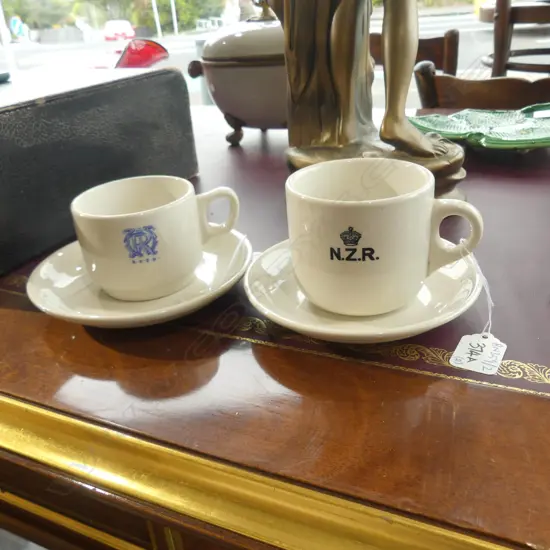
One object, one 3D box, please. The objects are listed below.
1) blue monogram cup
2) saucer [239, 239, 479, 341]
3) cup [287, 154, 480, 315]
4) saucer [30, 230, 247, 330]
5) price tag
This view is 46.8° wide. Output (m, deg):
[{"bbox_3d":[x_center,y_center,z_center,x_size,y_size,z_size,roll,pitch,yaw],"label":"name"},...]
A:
[{"bbox_3d":[-0.076,-0.028,0.435,0.110,0.063,0.079,-11,27,-10],"label":"blue monogram cup"},{"bbox_3d":[0.055,0.008,0.404,0.146,0.023,0.146,-5,27,2],"label":"saucer"},{"bbox_3d":[0.066,-0.024,0.385,0.115,0.073,0.084,0,28,11],"label":"cup"},{"bbox_3d":[-0.091,0.002,0.445,0.153,0.023,0.153,-5,27,2],"label":"saucer"},{"bbox_3d":[0.113,0.041,0.350,0.024,0.002,0.037,9,31,27],"label":"price tag"}]

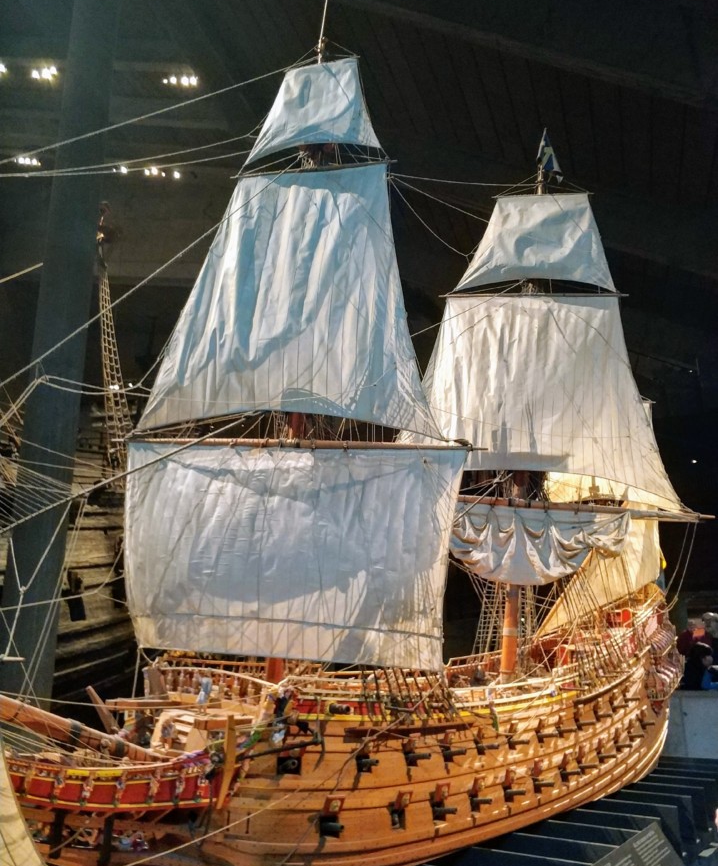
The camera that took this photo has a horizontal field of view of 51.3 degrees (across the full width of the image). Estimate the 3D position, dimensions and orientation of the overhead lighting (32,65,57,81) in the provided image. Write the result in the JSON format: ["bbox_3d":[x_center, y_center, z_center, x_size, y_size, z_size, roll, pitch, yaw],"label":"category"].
[{"bbox_3d":[-10.117,-11.565,24.062,0.900,0.380,0.380,8,-18,-26],"label":"overhead lighting"}]

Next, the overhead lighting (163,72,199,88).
[{"bbox_3d":[-5.813,-11.513,24.361,1.150,0.380,0.380,4,-17,-15],"label":"overhead lighting"}]

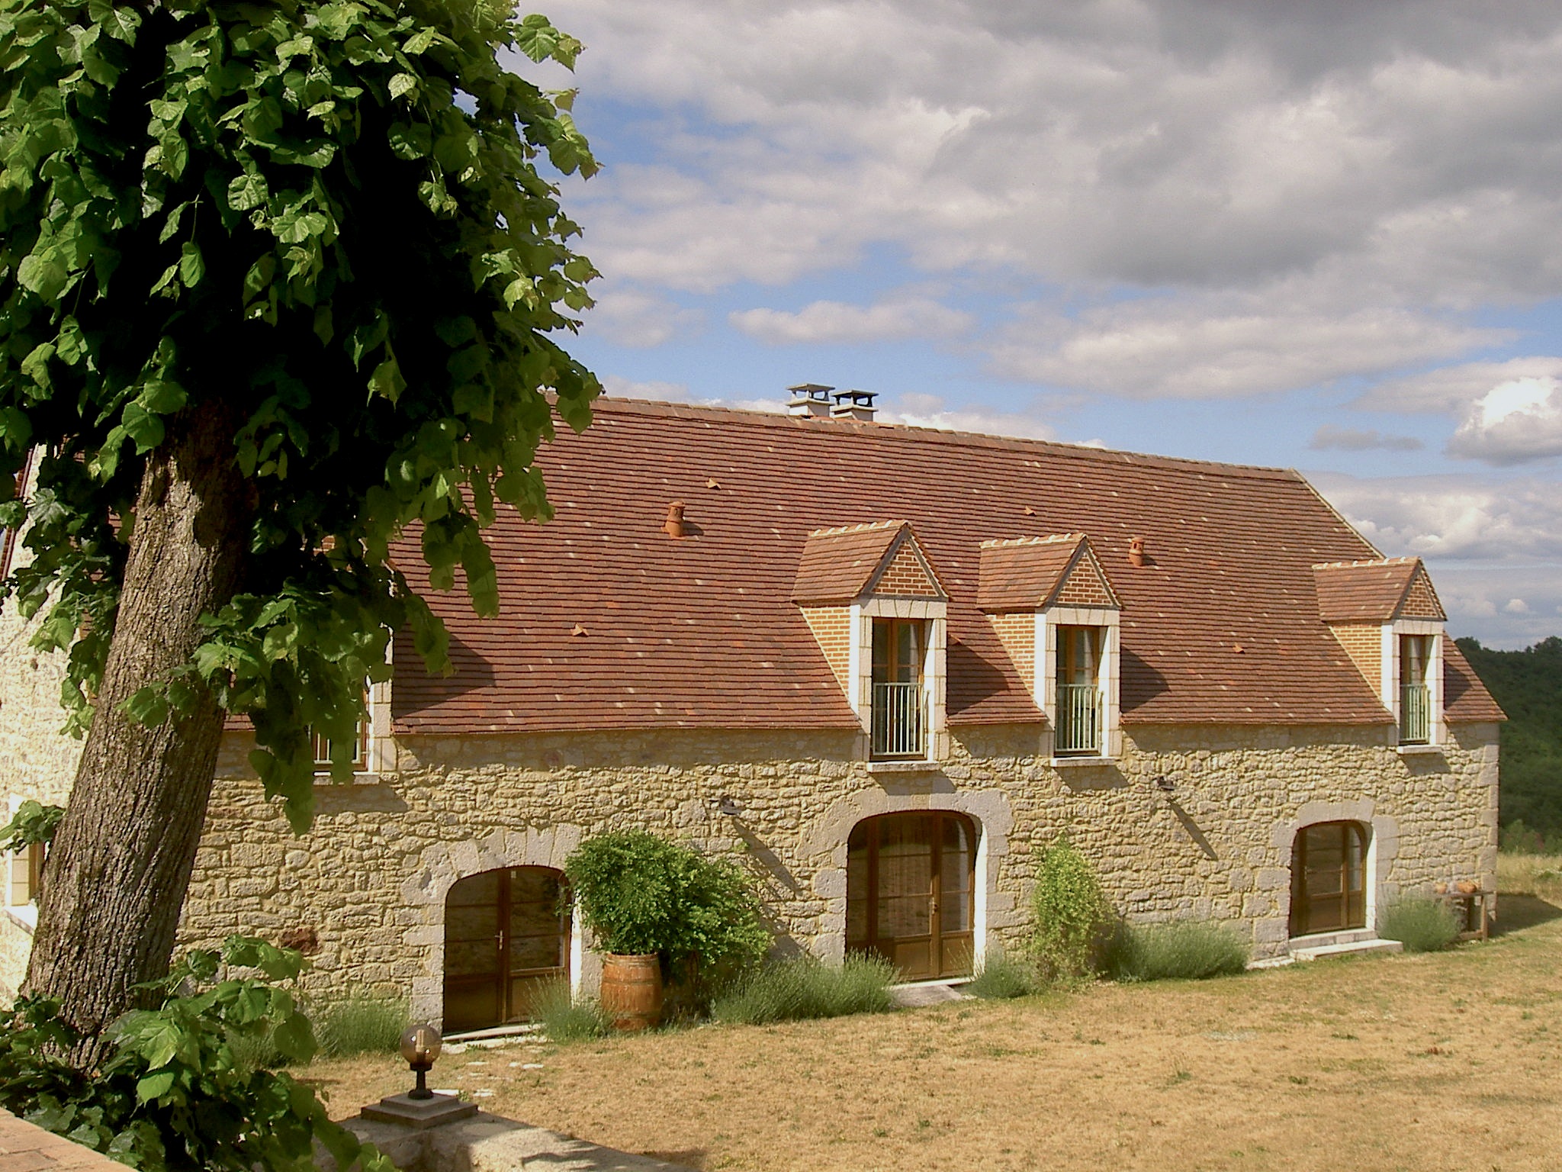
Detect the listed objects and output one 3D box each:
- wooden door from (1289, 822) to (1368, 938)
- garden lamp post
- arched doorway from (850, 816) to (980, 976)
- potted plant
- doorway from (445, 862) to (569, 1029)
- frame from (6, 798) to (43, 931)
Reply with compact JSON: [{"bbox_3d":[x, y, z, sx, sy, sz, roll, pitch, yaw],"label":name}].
[{"bbox_3d":[8.909,4.736,28.695,2.053,1.821,0.139,2,-3,-33],"label":"wooden door"},{"bbox_3d":[-2.127,2.813,10.400,0.240,0.455,0.240,2,-3,-33],"label":"garden lamp post"},{"bbox_3d":[1.790,4.239,24.132,2.343,2.355,0.139,2,-3,-33],"label":"arched doorway"},{"bbox_3d":[-1.337,4.188,21.129,2.262,2.262,1.334,2,-3,-33],"label":"potted plant"},{"bbox_3d":[-3.205,4.253,20.782,1.694,1.891,0.278,2,-3,-33],"label":"doorway"},{"bbox_3d":[-9.345,3.426,21.829,0.255,1.578,2.146,2,-3,-33],"label":"frame"}]

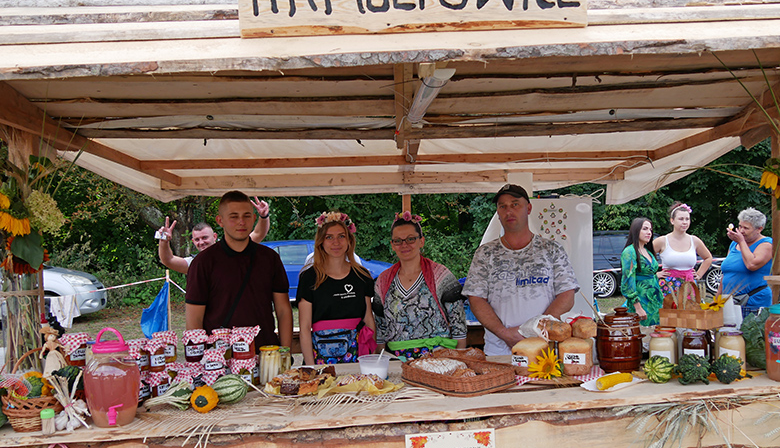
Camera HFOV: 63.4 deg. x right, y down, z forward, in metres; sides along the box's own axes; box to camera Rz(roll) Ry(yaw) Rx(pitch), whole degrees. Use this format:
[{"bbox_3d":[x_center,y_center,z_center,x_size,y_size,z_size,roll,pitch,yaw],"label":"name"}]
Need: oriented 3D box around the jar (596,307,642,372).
[{"bbox_3d":[0.942,0.474,2.590,0.178,0.235,0.174,-2,1,0],"label":"jar"}]

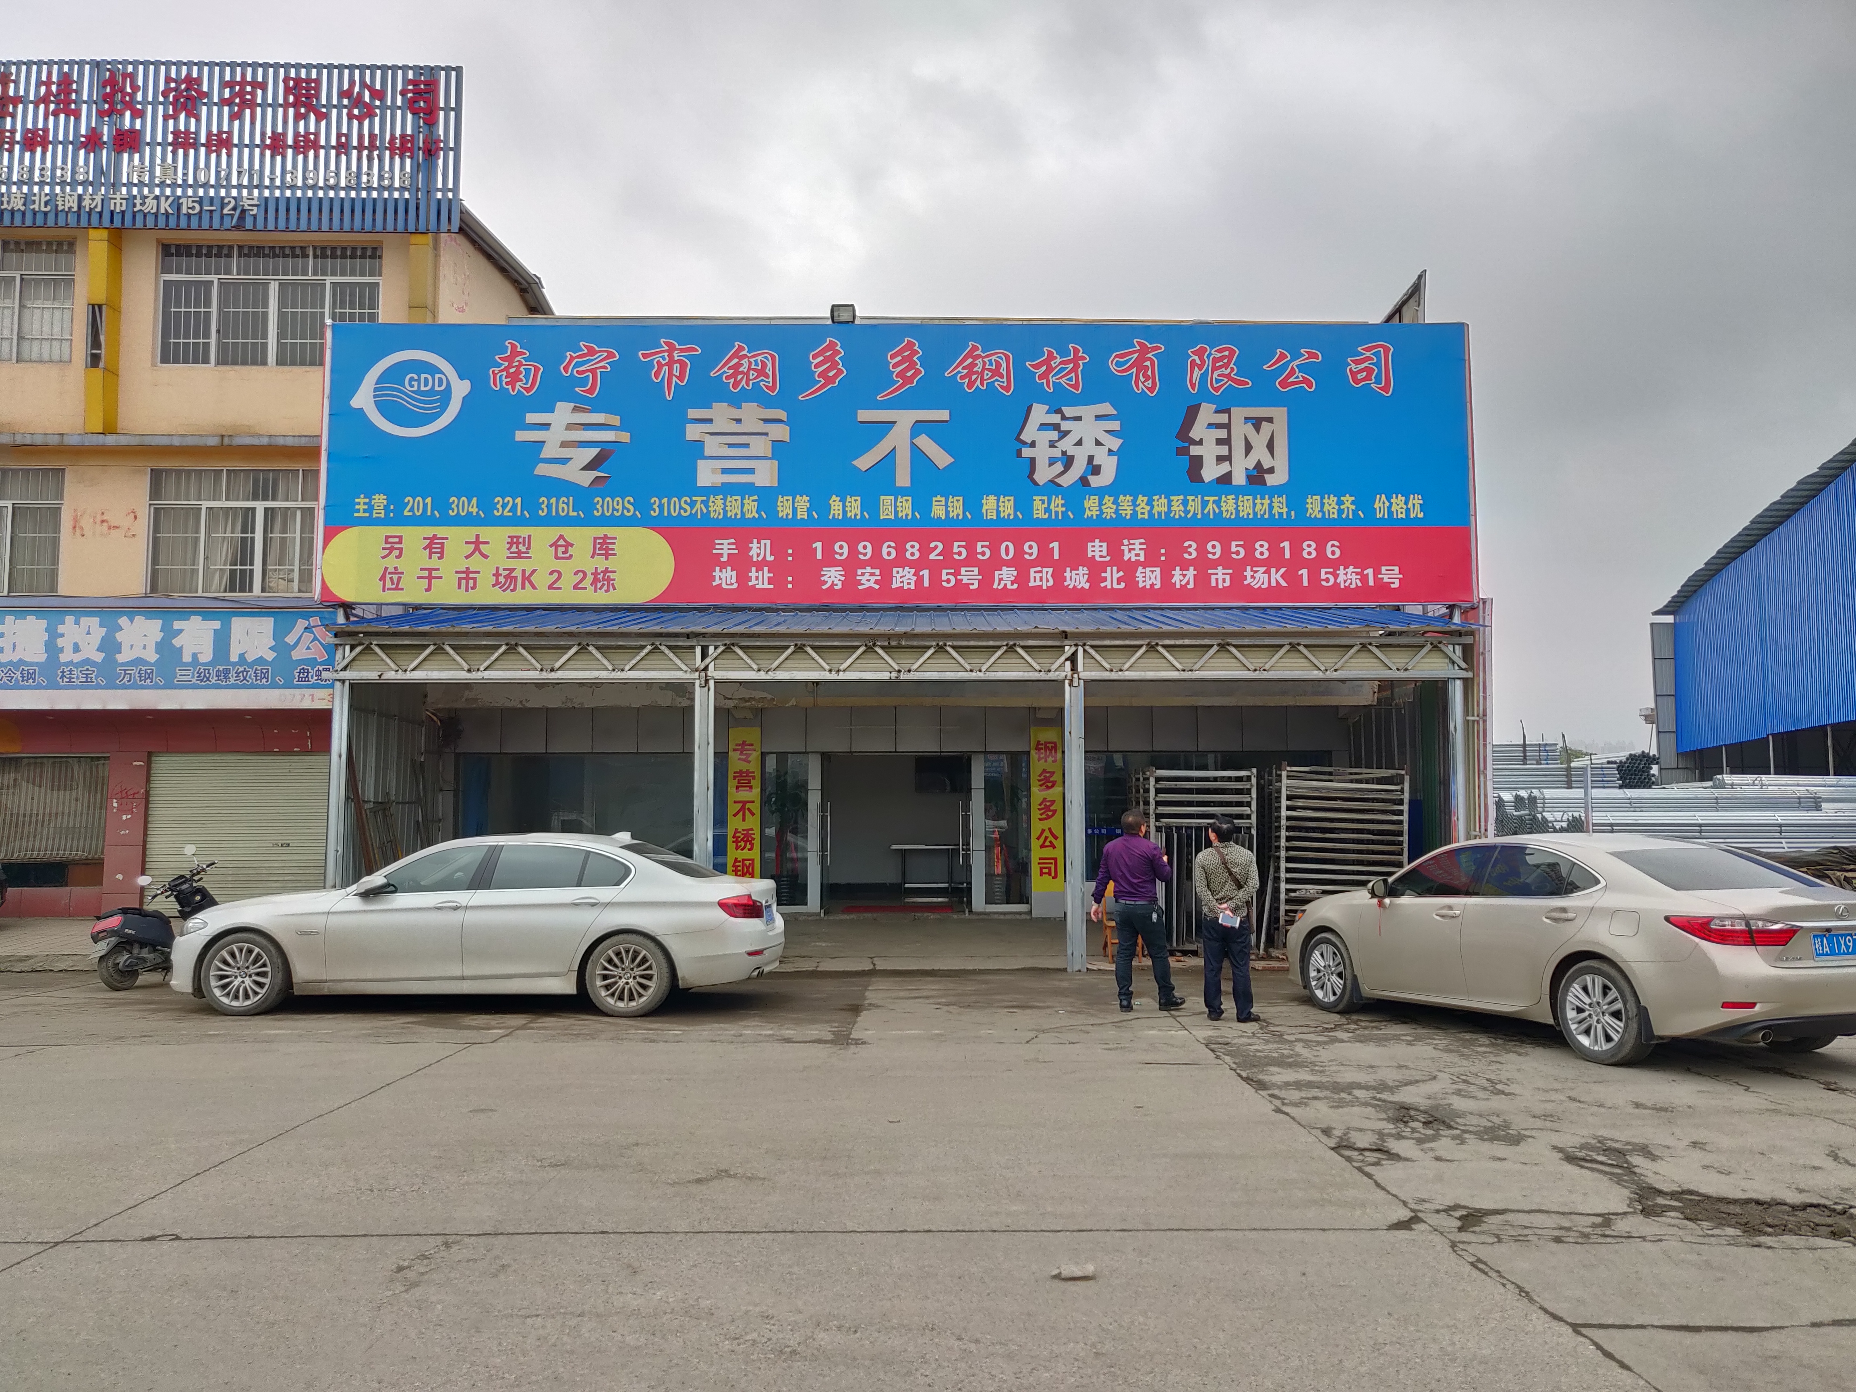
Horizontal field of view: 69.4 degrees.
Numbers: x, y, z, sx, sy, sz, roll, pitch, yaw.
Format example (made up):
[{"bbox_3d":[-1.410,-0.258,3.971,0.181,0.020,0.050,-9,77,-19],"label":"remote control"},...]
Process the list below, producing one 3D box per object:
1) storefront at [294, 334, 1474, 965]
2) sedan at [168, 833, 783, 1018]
[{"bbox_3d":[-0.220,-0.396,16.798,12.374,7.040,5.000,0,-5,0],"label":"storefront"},{"bbox_3d":[-3.791,1.915,11.669,5.050,1.485,1.910,0,-5,1],"label":"sedan"}]

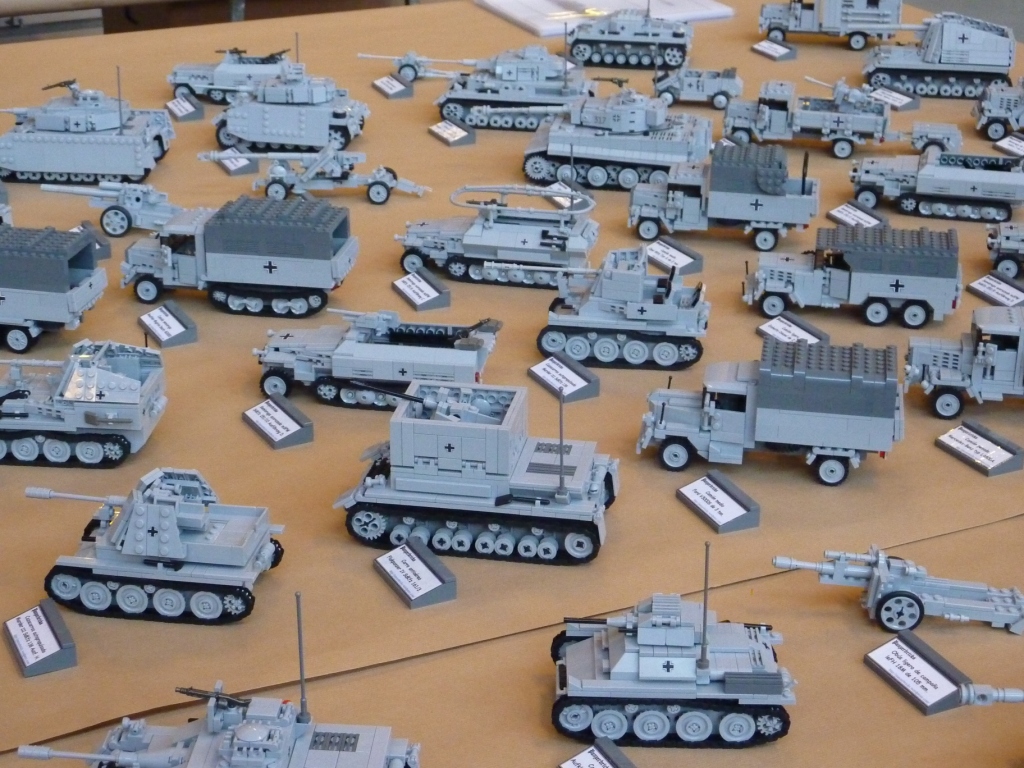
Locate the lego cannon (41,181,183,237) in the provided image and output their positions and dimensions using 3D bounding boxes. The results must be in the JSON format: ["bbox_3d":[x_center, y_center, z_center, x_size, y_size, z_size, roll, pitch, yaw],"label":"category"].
[{"bbox_3d":[-0.382,-0.174,1.815,0.162,0.049,0.050,6,25,13],"label":"lego cannon"}]

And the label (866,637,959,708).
[{"bbox_3d":[0.237,0.170,1.103,0.022,0.002,0.060,-24,31,-17],"label":"label"}]

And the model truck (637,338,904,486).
[{"bbox_3d":[0.192,0.017,1.372,0.192,0.090,0.064,5,24,11],"label":"model truck"}]

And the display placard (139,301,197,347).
[{"bbox_3d":[-0.297,-0.052,1.610,0.032,0.016,0.063,-11,27,-26],"label":"display placard"}]

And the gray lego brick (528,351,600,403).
[{"bbox_3d":[0.041,-0.006,1.518,0.032,0.016,0.064,-12,26,-25],"label":"gray lego brick"}]

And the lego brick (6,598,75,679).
[{"bbox_3d":[-0.288,0.153,1.137,0.032,0.016,0.064,-10,26,-23],"label":"lego brick"}]

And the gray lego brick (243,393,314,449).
[{"bbox_3d":[-0.179,0.028,1.422,0.032,0.016,0.064,-12,27,-27],"label":"gray lego brick"}]

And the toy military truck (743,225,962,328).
[{"bbox_3d":[0.302,-0.101,1.653,0.189,0.078,0.063,5,24,11],"label":"toy military truck"}]

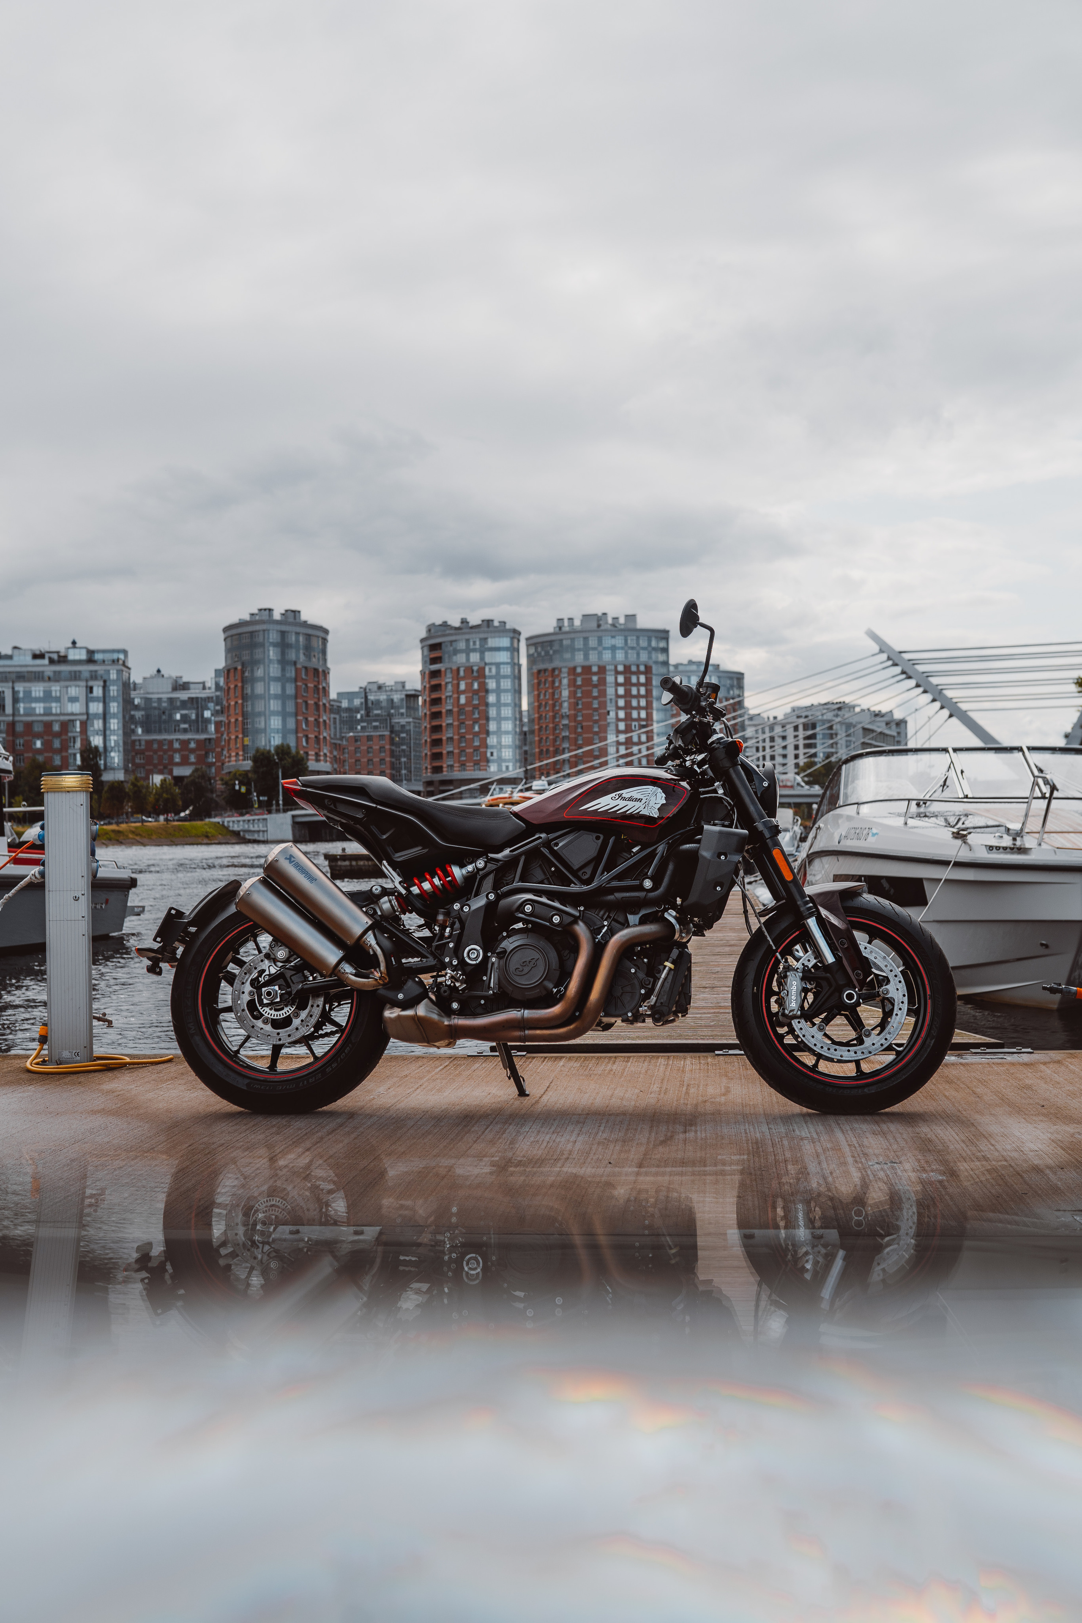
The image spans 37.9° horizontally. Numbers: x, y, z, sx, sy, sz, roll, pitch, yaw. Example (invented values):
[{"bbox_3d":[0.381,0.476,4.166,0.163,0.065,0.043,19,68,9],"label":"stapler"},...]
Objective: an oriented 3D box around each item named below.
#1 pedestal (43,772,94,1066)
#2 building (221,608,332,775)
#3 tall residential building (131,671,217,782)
[{"bbox_3d":[-1.596,0.359,5.377,0.175,0.985,0.155,-1,0,-4],"label":"pedestal"},{"bbox_3d":[-50.788,-18.994,303.000,20.500,39.685,32.000,-1,0,2],"label":"building"},{"bbox_3d":[-84.105,-15.128,362.000,20.500,34.033,16.000,-1,0,0],"label":"tall residential building"}]

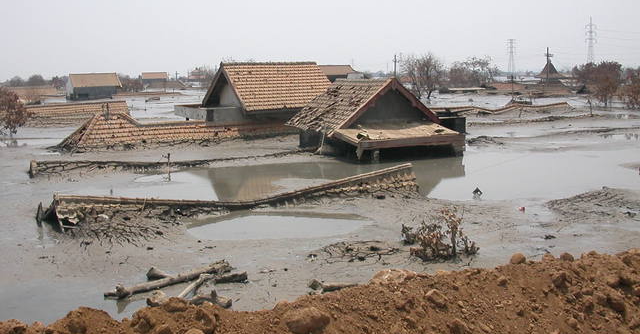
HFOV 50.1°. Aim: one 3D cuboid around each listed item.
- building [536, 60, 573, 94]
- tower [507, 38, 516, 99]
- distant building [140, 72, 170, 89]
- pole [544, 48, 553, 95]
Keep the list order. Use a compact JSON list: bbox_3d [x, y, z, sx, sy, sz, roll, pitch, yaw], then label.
[{"bbox_3d":[34.694,-13.389,101.213,4.800,5.000,4.800,-3,8,-15],"label":"building"},{"bbox_3d":[24.401,-12.551,87.170,1.300,7.400,1.000,0,8,10],"label":"tower"},{"bbox_3d":[-39.578,-20.686,163.599,6.200,4.400,5.500,-4,8,-22],"label":"distant building"},{"bbox_3d":[31.449,-13.281,94.154,1.100,6.300,0.400,0,8,5],"label":"pole"}]

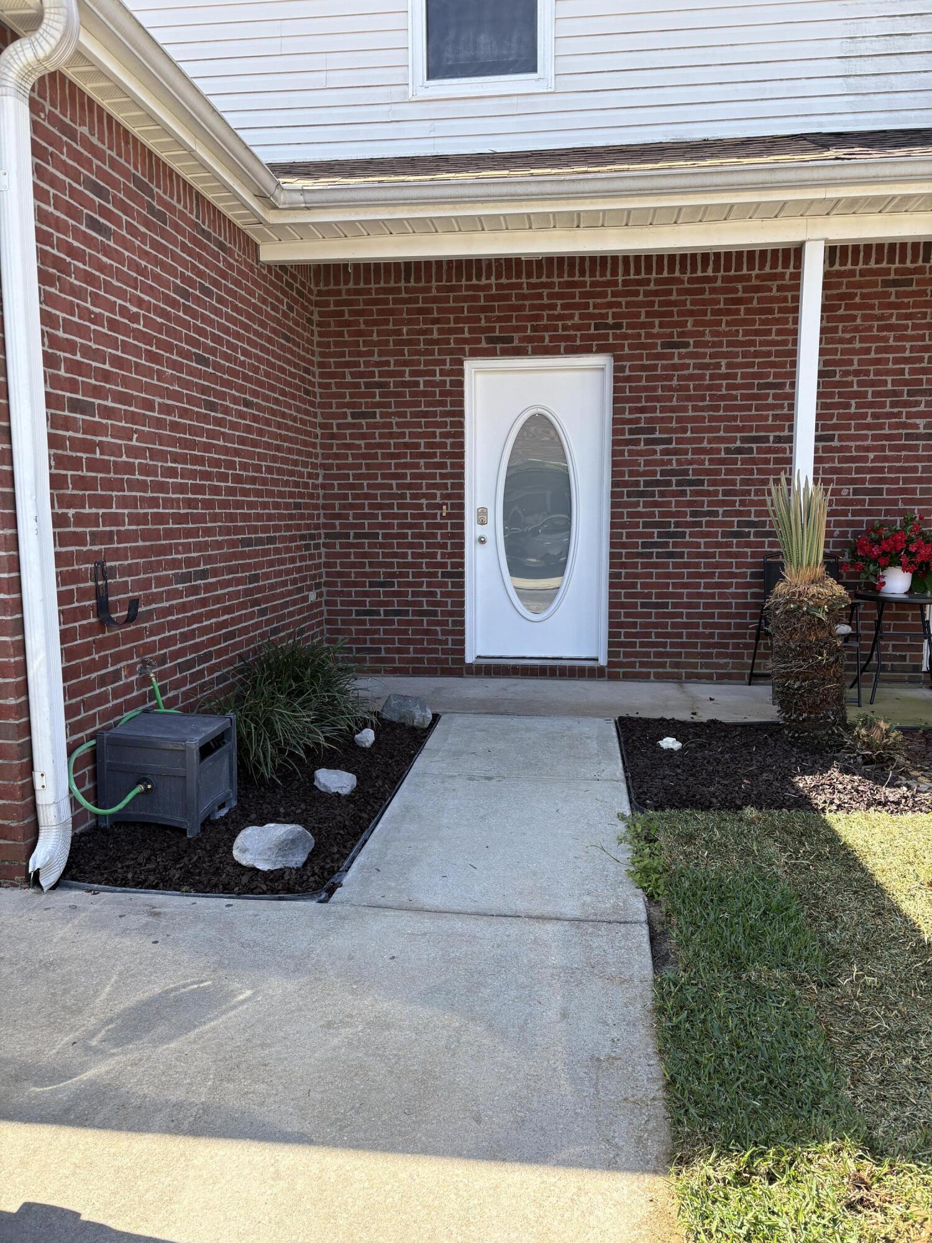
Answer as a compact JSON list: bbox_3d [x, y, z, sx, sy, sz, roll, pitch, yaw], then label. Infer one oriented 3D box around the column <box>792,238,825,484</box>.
[{"bbox_3d":[1.898,-0.755,5.264,0.099,2.642,0.099,1,7,8],"label":"column"}]

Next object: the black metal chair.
[{"bbox_3d":[2.163,0.038,5.964,0.546,0.895,0.637,0,7,3],"label":"black metal chair"}]

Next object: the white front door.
[{"bbox_3d":[0.502,-0.751,6.553,1.005,2.123,0.111,1,7,8],"label":"white front door"}]

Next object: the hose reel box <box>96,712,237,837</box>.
[{"bbox_3d":[-1.158,0.582,3.641,0.388,0.369,0.366,1,7,11],"label":"hose reel box"}]

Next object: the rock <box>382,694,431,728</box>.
[{"bbox_3d":[-0.352,0.502,5.399,0.278,0.152,0.212,4,8,28],"label":"rock"}]

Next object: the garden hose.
[{"bbox_3d":[-1.263,0.455,3.619,0.263,0.425,0.637,1,7,8],"label":"garden hose"}]

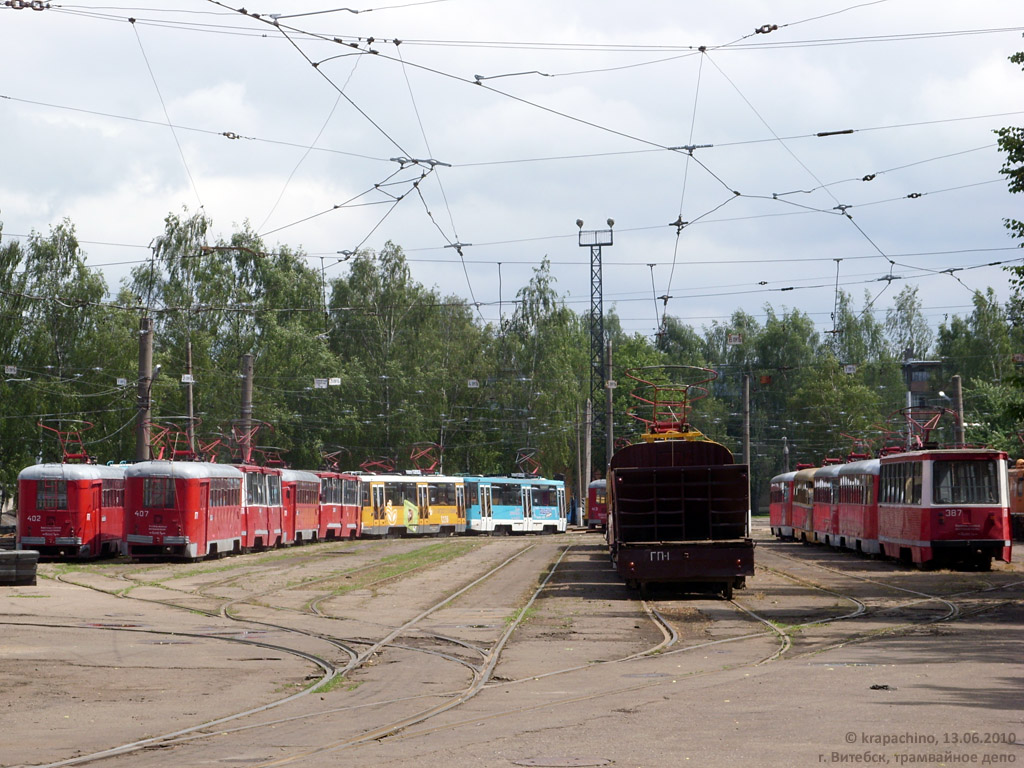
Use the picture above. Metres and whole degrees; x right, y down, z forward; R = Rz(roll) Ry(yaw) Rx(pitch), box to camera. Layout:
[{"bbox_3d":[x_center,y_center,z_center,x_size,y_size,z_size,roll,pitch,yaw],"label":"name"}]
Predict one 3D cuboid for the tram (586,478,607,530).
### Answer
[{"bbox_3d":[7.400,7.282,201.554,2.600,3.100,14.000,-1,-2,15],"label":"tram"}]

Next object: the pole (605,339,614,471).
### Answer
[{"bbox_3d":[4.330,2.590,149.155,0.300,8.930,0.300,0,-2,0],"label":"pole"}]

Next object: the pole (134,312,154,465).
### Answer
[{"bbox_3d":[-14.300,1.943,131.156,0.460,8.970,0.460,2,-2,0],"label":"pole"}]

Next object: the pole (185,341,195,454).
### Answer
[{"bbox_3d":[-14.264,2.623,150.155,0.270,8.940,0.270,-1,-2,0],"label":"pole"}]

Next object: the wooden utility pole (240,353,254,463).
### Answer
[{"bbox_3d":[-12.632,3.032,160.153,0.470,8.810,0.470,1,-2,0],"label":"wooden utility pole"}]

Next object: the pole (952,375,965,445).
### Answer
[{"bbox_3d":[25.020,3.985,188.154,0.470,8.870,0.470,-3,-2,0],"label":"pole"}]

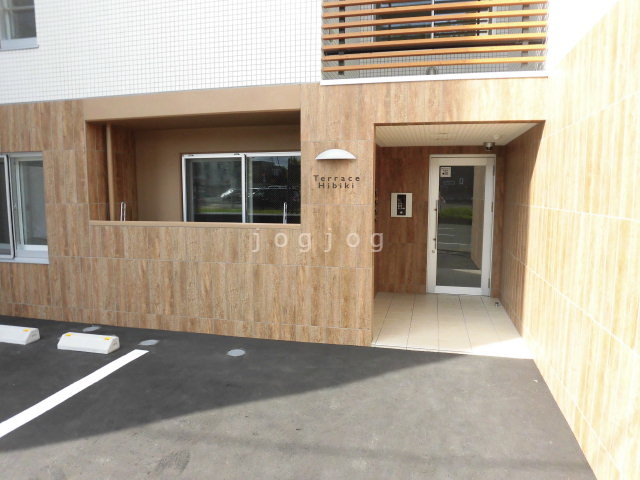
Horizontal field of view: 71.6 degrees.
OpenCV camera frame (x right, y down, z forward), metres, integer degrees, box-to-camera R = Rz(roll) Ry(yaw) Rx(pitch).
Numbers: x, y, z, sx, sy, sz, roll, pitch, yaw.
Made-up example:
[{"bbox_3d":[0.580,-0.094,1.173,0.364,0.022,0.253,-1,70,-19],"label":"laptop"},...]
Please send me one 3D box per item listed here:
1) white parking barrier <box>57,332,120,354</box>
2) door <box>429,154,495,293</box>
[{"bbox_3d":[-2.307,1.028,4.439,0.581,0.120,0.190,1,6,13],"label":"white parking barrier"},{"bbox_3d":[2.037,-0.200,6.438,0.890,2.018,0.070,1,7,14],"label":"door"}]

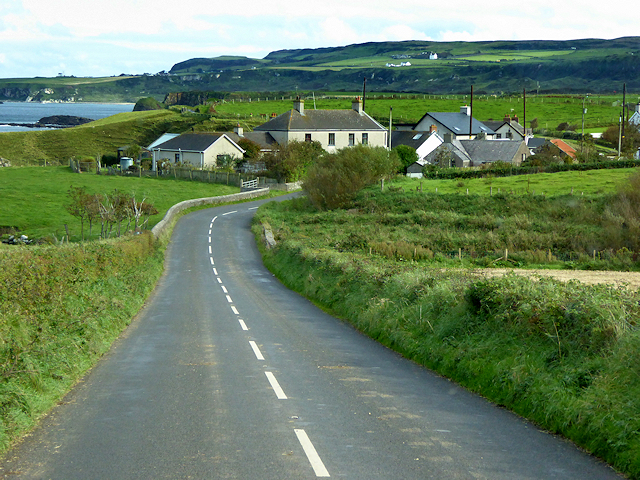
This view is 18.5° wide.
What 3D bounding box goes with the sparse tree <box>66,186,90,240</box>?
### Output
[{"bbox_3d":[-16.140,-1.740,131.000,1.750,3.650,1.750,0,4,0],"label":"sparse tree"}]

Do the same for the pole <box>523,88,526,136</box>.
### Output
[{"bbox_3d":[25.040,-14.450,240.000,0.250,8.200,0.250,0,4,0],"label":"pole"}]

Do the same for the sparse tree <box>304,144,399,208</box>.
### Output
[{"bbox_3d":[2.460,-4.880,153.000,7.300,5.100,5.800,0,4,0],"label":"sparse tree"}]

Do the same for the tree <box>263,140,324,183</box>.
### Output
[{"bbox_3d":[-2.520,-7.620,194.000,6.200,4.500,5.300,0,4,0],"label":"tree"}]

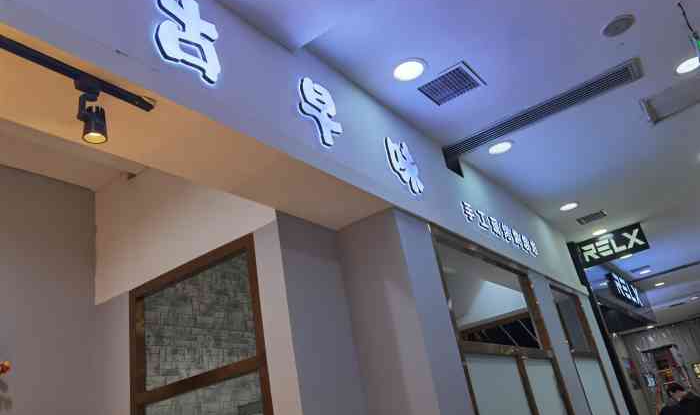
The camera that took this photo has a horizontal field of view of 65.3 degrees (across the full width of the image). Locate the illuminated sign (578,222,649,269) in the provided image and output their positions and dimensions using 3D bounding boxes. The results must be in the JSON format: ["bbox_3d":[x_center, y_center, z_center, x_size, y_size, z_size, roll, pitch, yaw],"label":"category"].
[{"bbox_3d":[3.283,0.492,6.834,0.784,0.335,0.100,-24,-27,29],"label":"illuminated sign"}]

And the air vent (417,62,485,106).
[{"bbox_3d":[0.646,-0.771,3.469,0.328,0.030,0.328,-24,-27,29],"label":"air vent"}]

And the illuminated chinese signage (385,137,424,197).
[{"bbox_3d":[0.344,-0.255,3.351,0.045,0.343,0.367,-24,-27,29],"label":"illuminated chinese signage"}]

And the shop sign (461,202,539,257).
[{"bbox_3d":[1.329,0.216,4.640,0.045,0.189,1.706,-24,-27,29],"label":"shop sign"}]

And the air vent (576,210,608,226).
[{"bbox_3d":[2.872,0.119,6.476,0.316,0.030,0.292,-24,-27,29],"label":"air vent"}]

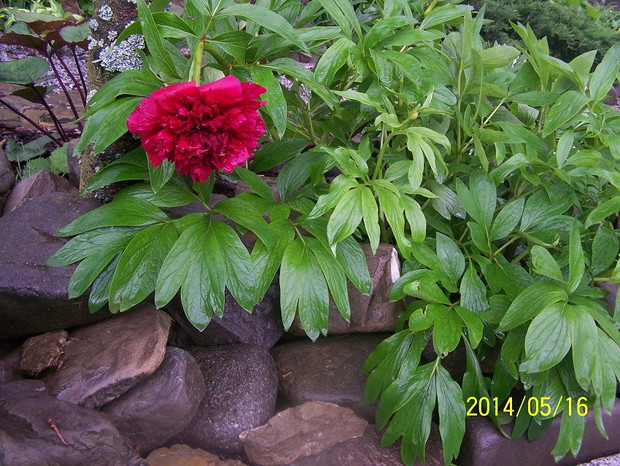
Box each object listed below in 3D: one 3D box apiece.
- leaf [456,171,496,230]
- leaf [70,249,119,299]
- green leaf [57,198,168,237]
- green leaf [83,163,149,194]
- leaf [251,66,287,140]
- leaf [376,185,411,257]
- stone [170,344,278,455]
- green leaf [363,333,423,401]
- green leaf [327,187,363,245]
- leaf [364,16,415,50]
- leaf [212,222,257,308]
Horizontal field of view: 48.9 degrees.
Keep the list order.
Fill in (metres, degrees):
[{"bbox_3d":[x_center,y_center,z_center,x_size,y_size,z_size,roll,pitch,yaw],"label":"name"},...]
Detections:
[{"bbox_3d":[0.214,-0.041,0.857,0.045,0.079,0.016,-20,0,-7],"label":"leaf"},{"bbox_3d":[-0.263,0.050,0.842,0.086,0.014,0.029,-44,76,-6],"label":"leaf"},{"bbox_3d":[-0.228,-0.018,0.790,0.128,0.020,0.037,-10,49,-9],"label":"green leaf"},{"bbox_3d":[-0.282,-0.080,0.990,0.100,0.018,0.034,-18,49,-12],"label":"green leaf"},{"bbox_3d":[-0.056,-0.179,0.925,0.038,0.102,0.018,-17,-6,-7],"label":"leaf"},{"bbox_3d":[0.100,-0.016,0.825,0.024,0.089,0.018,-16,-7,-22],"label":"leaf"},{"bbox_3d":[-0.122,0.236,0.970,0.158,0.140,0.140,0,28,0],"label":"stone"},{"bbox_3d":[0.116,0.182,0.930,0.055,0.109,0.022,40,0,23],"label":"green leaf"},{"bbox_3d":[0.039,-0.021,0.755,0.029,0.014,0.079,25,71,16],"label":"green leaf"},{"bbox_3d":[0.108,-0.277,0.938,0.077,0.018,0.030,-29,35,15],"label":"leaf"},{"bbox_3d":[-0.083,0.035,0.752,0.038,0.018,0.115,-20,68,-20],"label":"leaf"}]

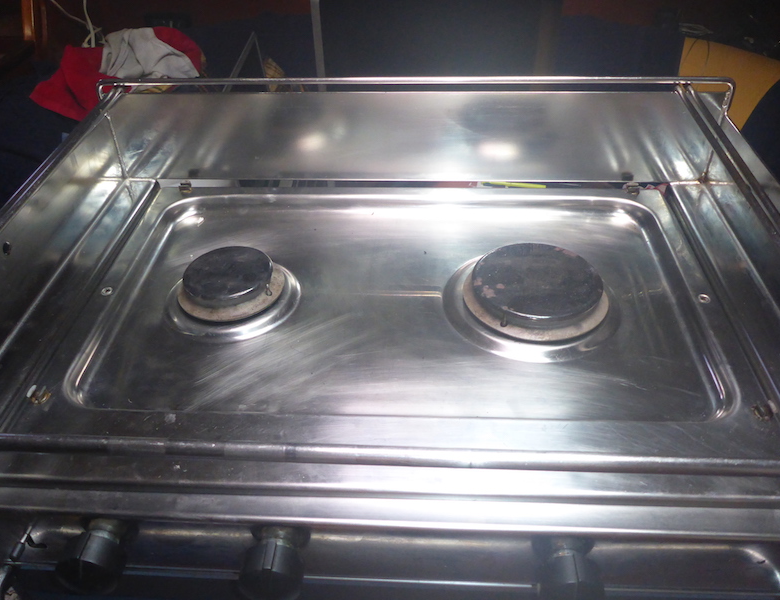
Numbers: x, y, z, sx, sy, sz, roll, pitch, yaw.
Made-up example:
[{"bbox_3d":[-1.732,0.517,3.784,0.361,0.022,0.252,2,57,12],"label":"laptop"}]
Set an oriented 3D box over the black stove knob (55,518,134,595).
[{"bbox_3d":[-0.156,0.135,0.349,0.036,0.036,0.032,1,41,4],"label":"black stove knob"}]

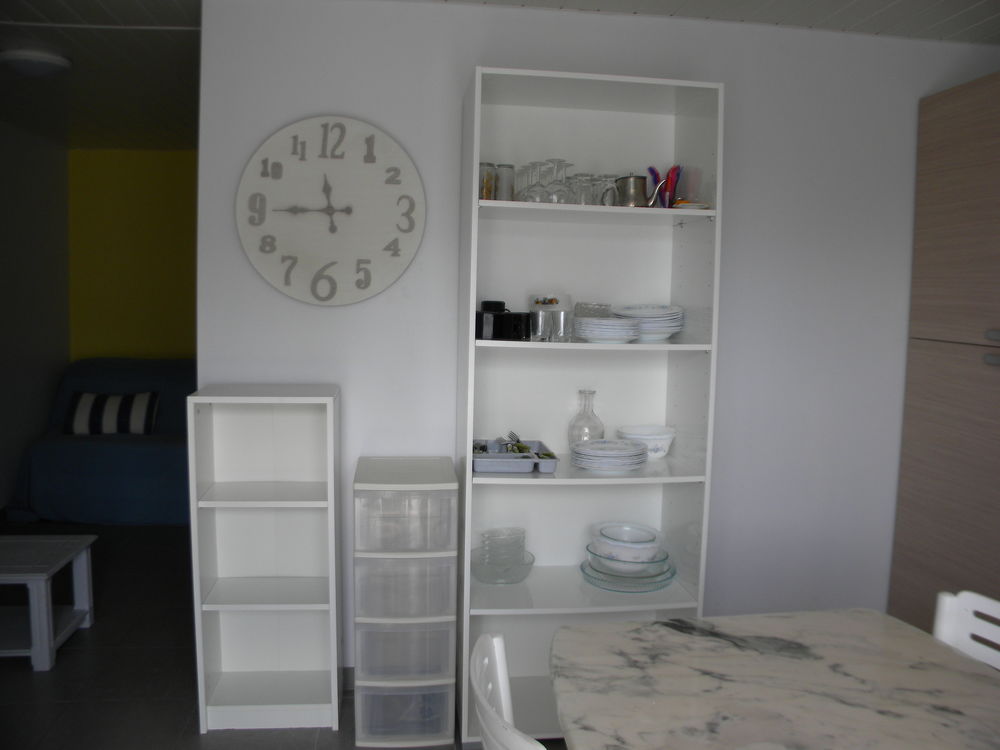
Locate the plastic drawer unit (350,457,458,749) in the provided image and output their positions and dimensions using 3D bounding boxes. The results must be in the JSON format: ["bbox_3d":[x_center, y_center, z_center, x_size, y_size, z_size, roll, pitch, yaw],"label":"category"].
[{"bbox_3d":[-0.299,0.703,2.561,0.311,0.830,0.357,0,6,-7],"label":"plastic drawer unit"}]

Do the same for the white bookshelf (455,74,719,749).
[{"bbox_3d":[0.253,0.118,2.590,0.745,2.015,0.388,0,6,-7],"label":"white bookshelf"}]

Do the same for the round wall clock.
[{"bbox_3d":[-0.538,-0.525,2.591,0.611,0.611,0.035,0,6,-7],"label":"round wall clock"}]

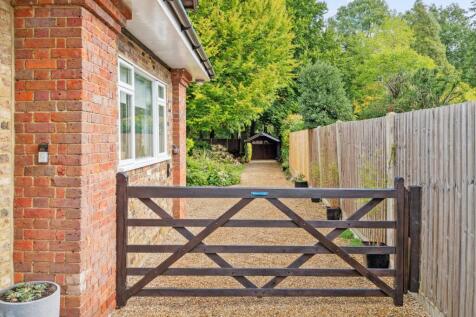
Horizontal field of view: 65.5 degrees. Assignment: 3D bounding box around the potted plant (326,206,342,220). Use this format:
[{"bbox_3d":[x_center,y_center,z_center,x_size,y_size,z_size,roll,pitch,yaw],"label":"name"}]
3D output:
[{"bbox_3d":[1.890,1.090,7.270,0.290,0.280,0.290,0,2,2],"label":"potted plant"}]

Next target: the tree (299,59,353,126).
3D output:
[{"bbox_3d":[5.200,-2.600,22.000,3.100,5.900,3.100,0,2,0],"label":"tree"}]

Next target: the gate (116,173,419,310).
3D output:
[{"bbox_3d":[0.325,0.785,3.570,2.880,1.230,0.130,0,1,-3],"label":"gate"}]

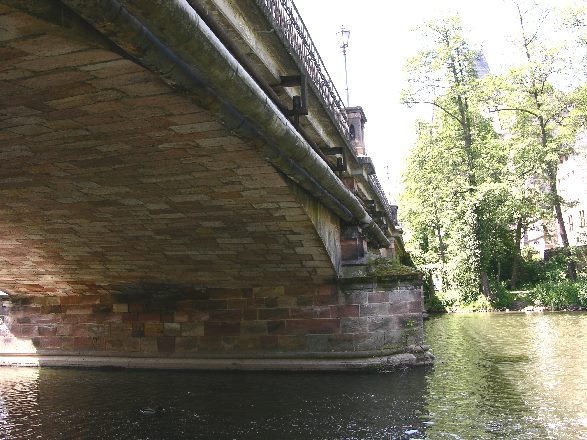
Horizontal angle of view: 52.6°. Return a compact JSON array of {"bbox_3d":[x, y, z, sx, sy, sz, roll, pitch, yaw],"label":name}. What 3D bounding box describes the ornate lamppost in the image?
[{"bbox_3d":[1.606,-4.775,18.600,0.410,2.477,0.410,-4,-8,13],"label":"ornate lamppost"}]

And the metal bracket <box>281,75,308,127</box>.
[{"bbox_3d":[0.018,-2.110,10.500,0.417,0.831,0.220,-4,-8,13],"label":"metal bracket"}]

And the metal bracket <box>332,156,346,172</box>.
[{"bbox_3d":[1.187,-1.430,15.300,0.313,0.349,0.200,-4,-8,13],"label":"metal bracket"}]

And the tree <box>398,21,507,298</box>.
[{"bbox_3d":[13.256,-4.588,50.000,8.000,23.000,7.800,-4,-8,13],"label":"tree"}]

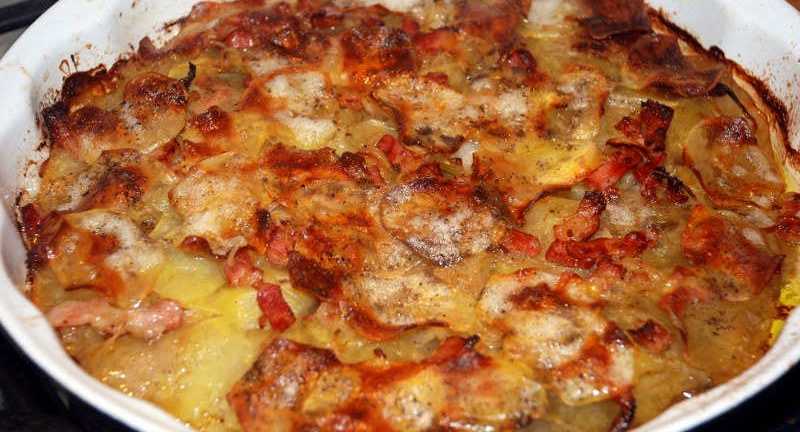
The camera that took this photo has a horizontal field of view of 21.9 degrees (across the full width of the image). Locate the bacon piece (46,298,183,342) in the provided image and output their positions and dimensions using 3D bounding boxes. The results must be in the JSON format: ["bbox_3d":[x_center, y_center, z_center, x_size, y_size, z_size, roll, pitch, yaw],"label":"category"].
[{"bbox_3d":[-0.088,0.032,0.637,0.043,0.009,0.012,0,41,1],"label":"bacon piece"}]

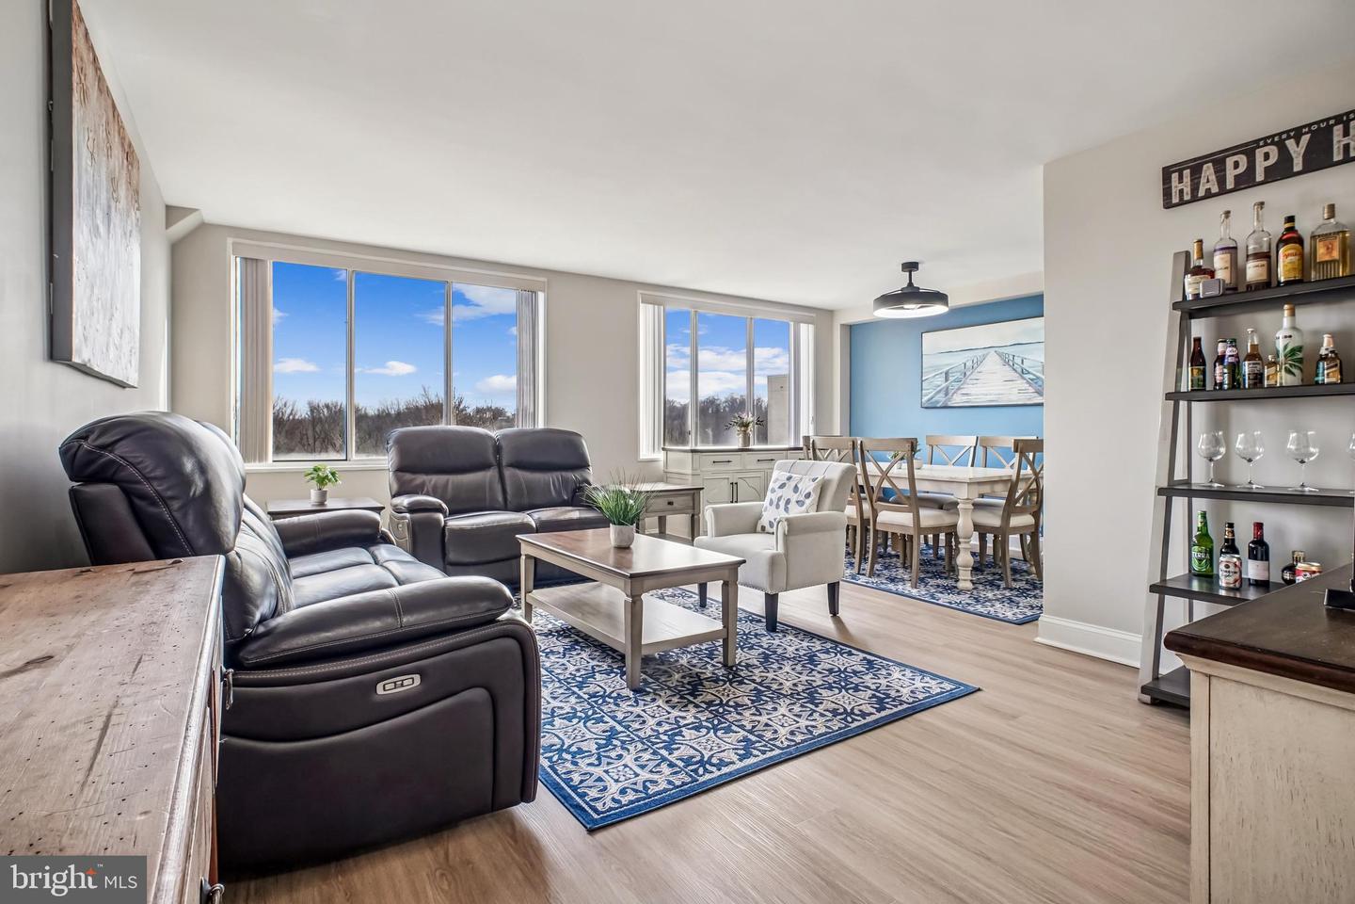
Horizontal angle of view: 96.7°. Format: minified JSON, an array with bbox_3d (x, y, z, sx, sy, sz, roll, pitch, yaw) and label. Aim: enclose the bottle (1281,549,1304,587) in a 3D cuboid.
[{"bbox_3d":[2.288,0.445,2.219,0.078,0.145,0.085,-1,2,-35],"label":"bottle"}]

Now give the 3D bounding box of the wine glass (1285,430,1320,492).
[{"bbox_3d":[2.349,0.033,2.261,0.092,0.220,0.092,-1,2,-32],"label":"wine glass"}]

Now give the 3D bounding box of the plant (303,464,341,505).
[{"bbox_3d":[-2.275,0.210,3.850,0.210,0.260,0.210,-1,1,-30],"label":"plant"}]

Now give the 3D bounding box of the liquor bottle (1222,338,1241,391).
[{"bbox_3d":[2.213,-0.352,2.402,0.059,0.218,0.059,-1,2,-32],"label":"liquor bottle"}]

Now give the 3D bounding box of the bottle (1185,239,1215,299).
[{"bbox_3d":[2.092,-0.721,2.414,0.078,0.265,0.088,-1,2,-35],"label":"bottle"}]

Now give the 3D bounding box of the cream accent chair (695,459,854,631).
[{"bbox_3d":[0.596,0.504,3.599,0.750,0.875,0.720,-1,2,-35],"label":"cream accent chair"}]

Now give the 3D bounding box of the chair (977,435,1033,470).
[{"bbox_3d":[2.540,0.398,4.840,0.560,1.010,0.490,-1,1,-30],"label":"chair"}]

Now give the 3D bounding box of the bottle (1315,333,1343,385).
[{"bbox_3d":[2.363,-0.336,2.184,0.070,0.200,0.070,-1,2,-32],"label":"bottle"}]

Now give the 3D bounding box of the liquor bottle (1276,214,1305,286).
[{"bbox_3d":[2.232,-0.720,2.196,0.072,0.272,0.072,-1,2,-35],"label":"liquor bottle"}]

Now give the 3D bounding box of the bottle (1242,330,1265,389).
[{"bbox_3d":[2.180,-0.354,2.286,0.060,0.230,0.060,-1,1,-30],"label":"bottle"}]

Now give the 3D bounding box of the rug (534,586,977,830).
[{"bbox_3d":[-0.199,0.964,3.203,1.820,0.010,2.680,-1,2,-34],"label":"rug"}]

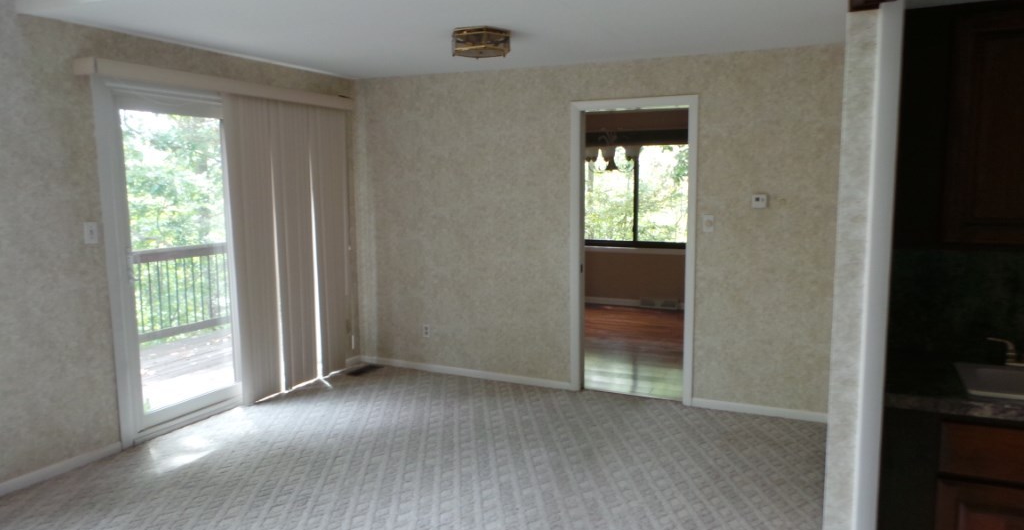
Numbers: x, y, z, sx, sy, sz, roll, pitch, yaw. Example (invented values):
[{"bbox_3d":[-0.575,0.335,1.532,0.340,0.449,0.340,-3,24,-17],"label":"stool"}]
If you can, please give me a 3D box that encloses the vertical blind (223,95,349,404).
[{"bbox_3d":[-1.648,-0.151,5.169,0.090,2.160,1.190,3,8,25],"label":"vertical blind"}]

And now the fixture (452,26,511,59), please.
[{"bbox_3d":[-0.176,-1.252,3.862,0.360,0.112,0.325,2,8,21],"label":"fixture"}]

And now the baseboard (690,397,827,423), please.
[{"bbox_3d":[1.643,0.974,4.558,0.855,0.058,0.014,3,8,25],"label":"baseboard"}]

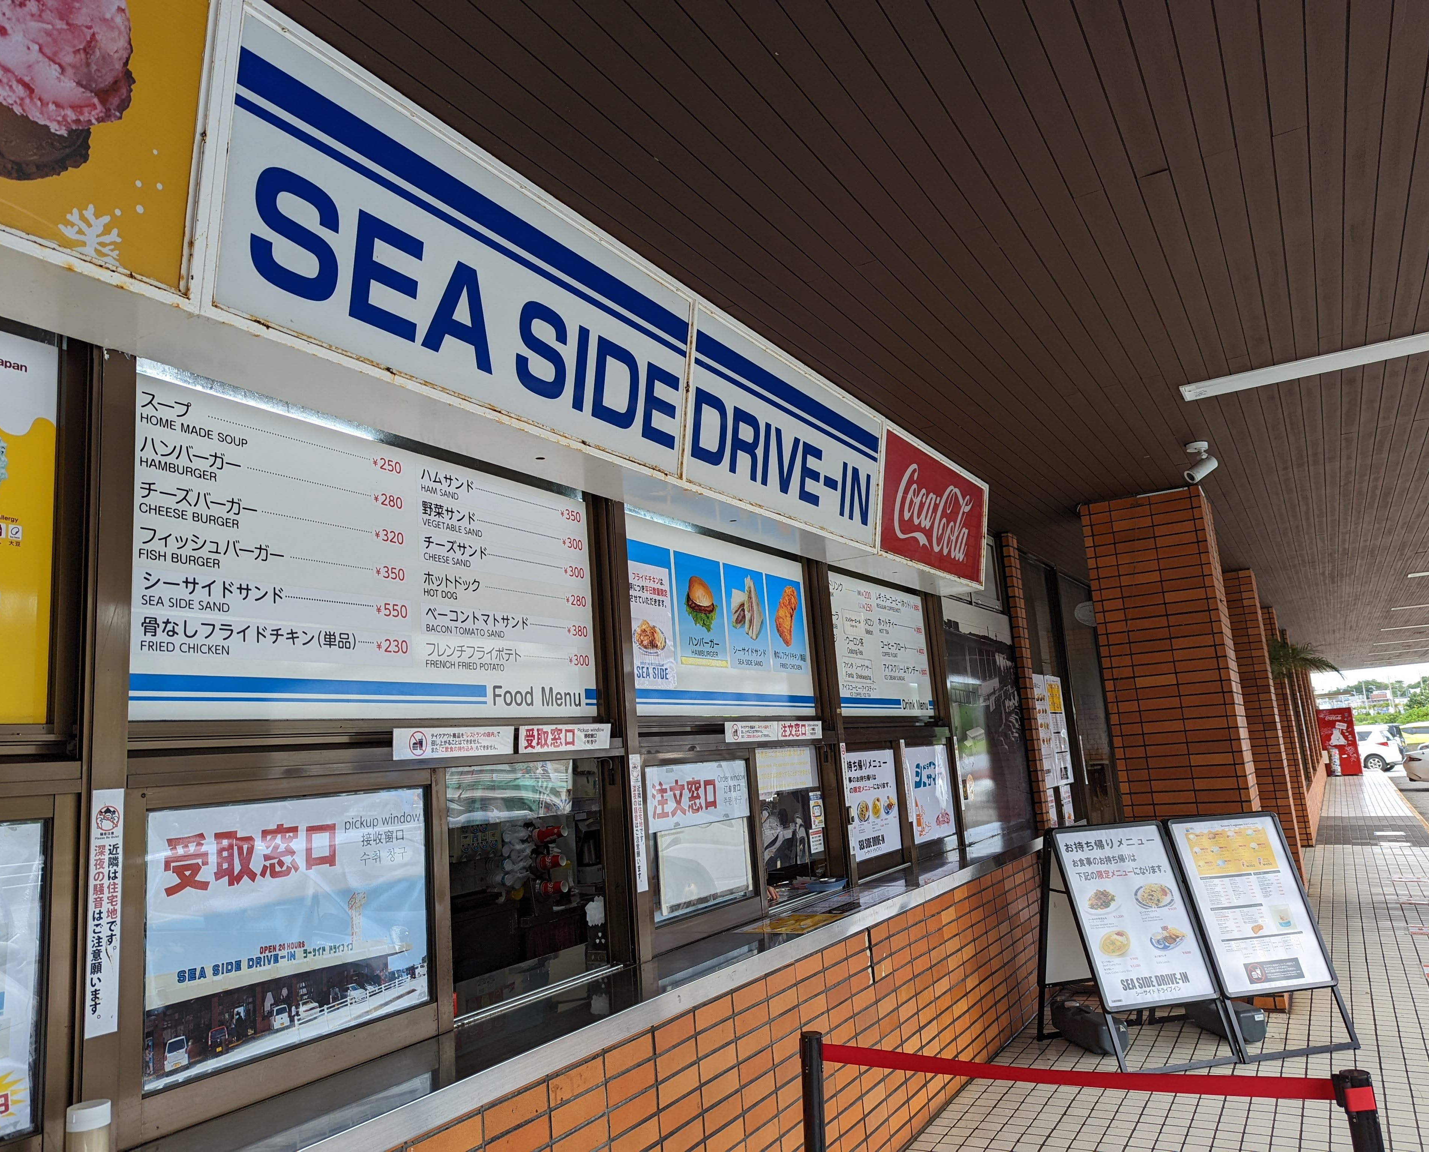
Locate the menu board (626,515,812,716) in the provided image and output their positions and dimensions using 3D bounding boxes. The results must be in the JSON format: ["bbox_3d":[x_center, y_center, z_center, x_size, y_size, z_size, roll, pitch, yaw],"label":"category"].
[{"bbox_3d":[0.069,0.210,4.626,0.040,0.790,1.620,-10,-11,29],"label":"menu board"}]

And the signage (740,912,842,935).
[{"bbox_3d":[0.318,1.377,4.210,0.270,0.010,0.440,-10,-11,29],"label":"signage"}]

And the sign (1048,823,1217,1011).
[{"bbox_3d":[2.169,1.735,5.483,0.600,0.865,0.025,-2,-28,-12],"label":"sign"}]

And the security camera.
[{"bbox_3d":[2.537,-0.598,5.561,0.180,0.195,0.110,-3,-10,-6],"label":"security camera"}]

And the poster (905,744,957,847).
[{"bbox_3d":[1.318,1.310,6.432,0.015,0.540,0.760,-10,-11,29],"label":"poster"}]

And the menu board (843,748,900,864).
[{"bbox_3d":[0.848,1.201,5.626,0.015,0.540,0.710,-10,-11,29],"label":"menu board"}]

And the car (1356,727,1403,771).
[{"bbox_3d":[21.037,5.934,36.023,1.710,1.530,3.980,4,-13,-41],"label":"car"}]

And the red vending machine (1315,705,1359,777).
[{"bbox_3d":[17.580,4.660,29.854,0.800,1.830,1.100,-10,-11,29],"label":"red vending machine"}]

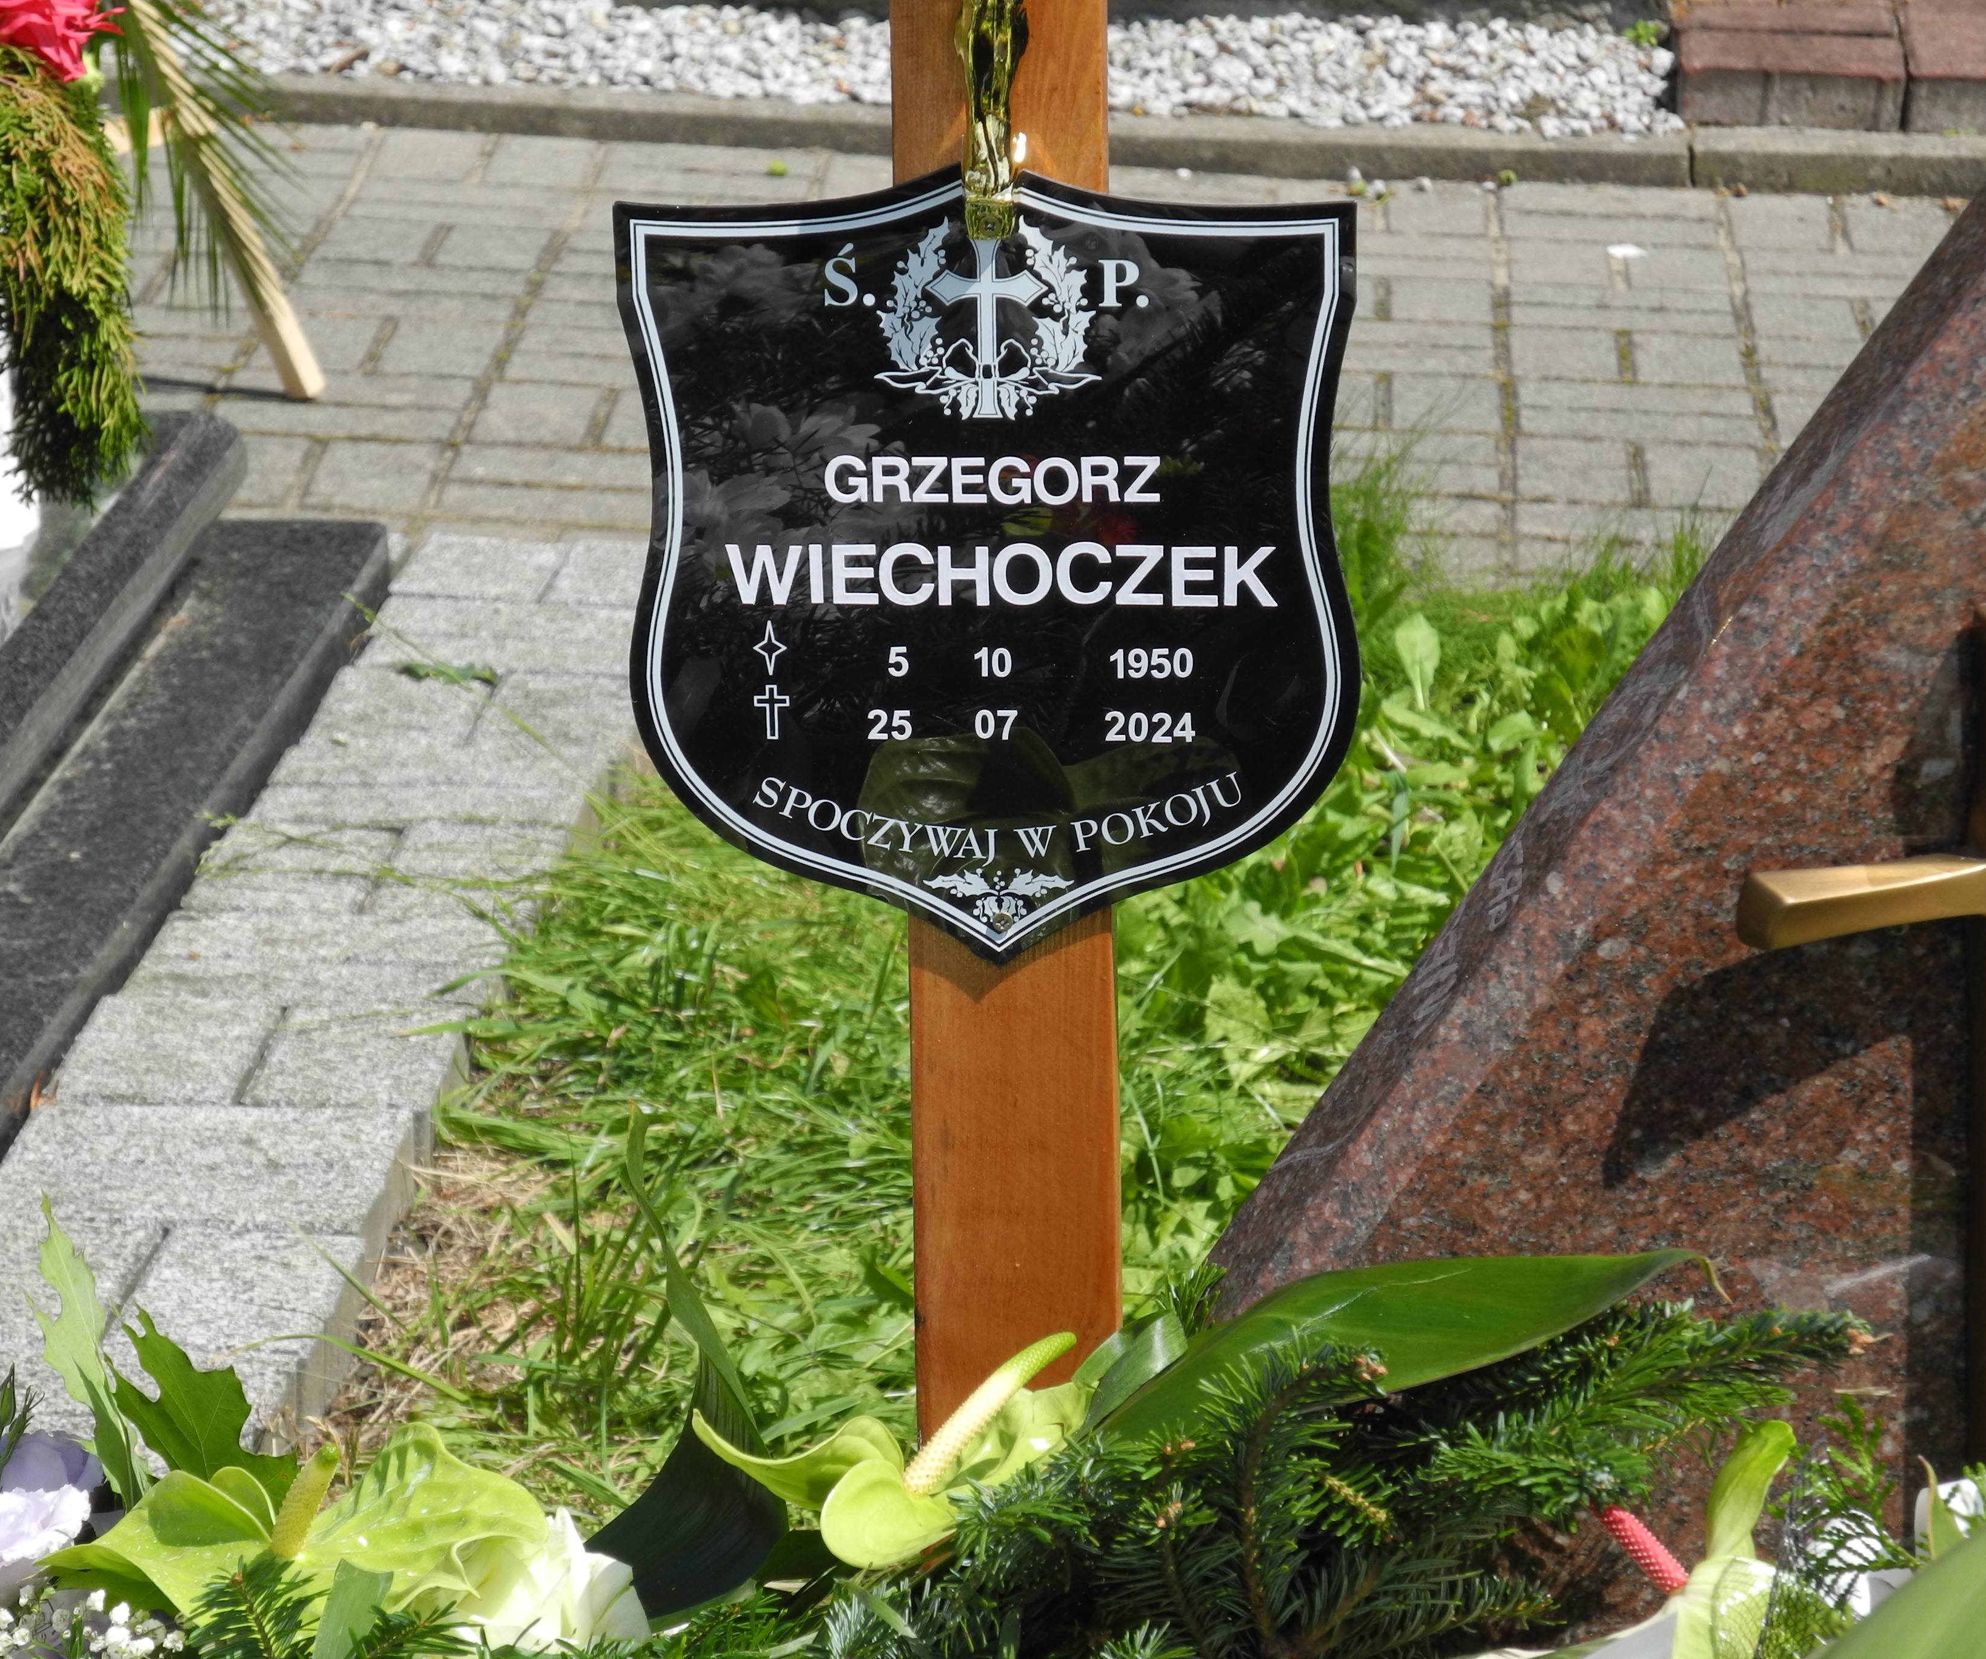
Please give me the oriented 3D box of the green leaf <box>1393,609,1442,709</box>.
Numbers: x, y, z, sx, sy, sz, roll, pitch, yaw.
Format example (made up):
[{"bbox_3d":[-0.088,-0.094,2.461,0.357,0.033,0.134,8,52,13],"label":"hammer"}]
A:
[{"bbox_3d":[0.296,-0.119,6.020,0.033,0.069,0.020,-2,7,0],"label":"green leaf"}]

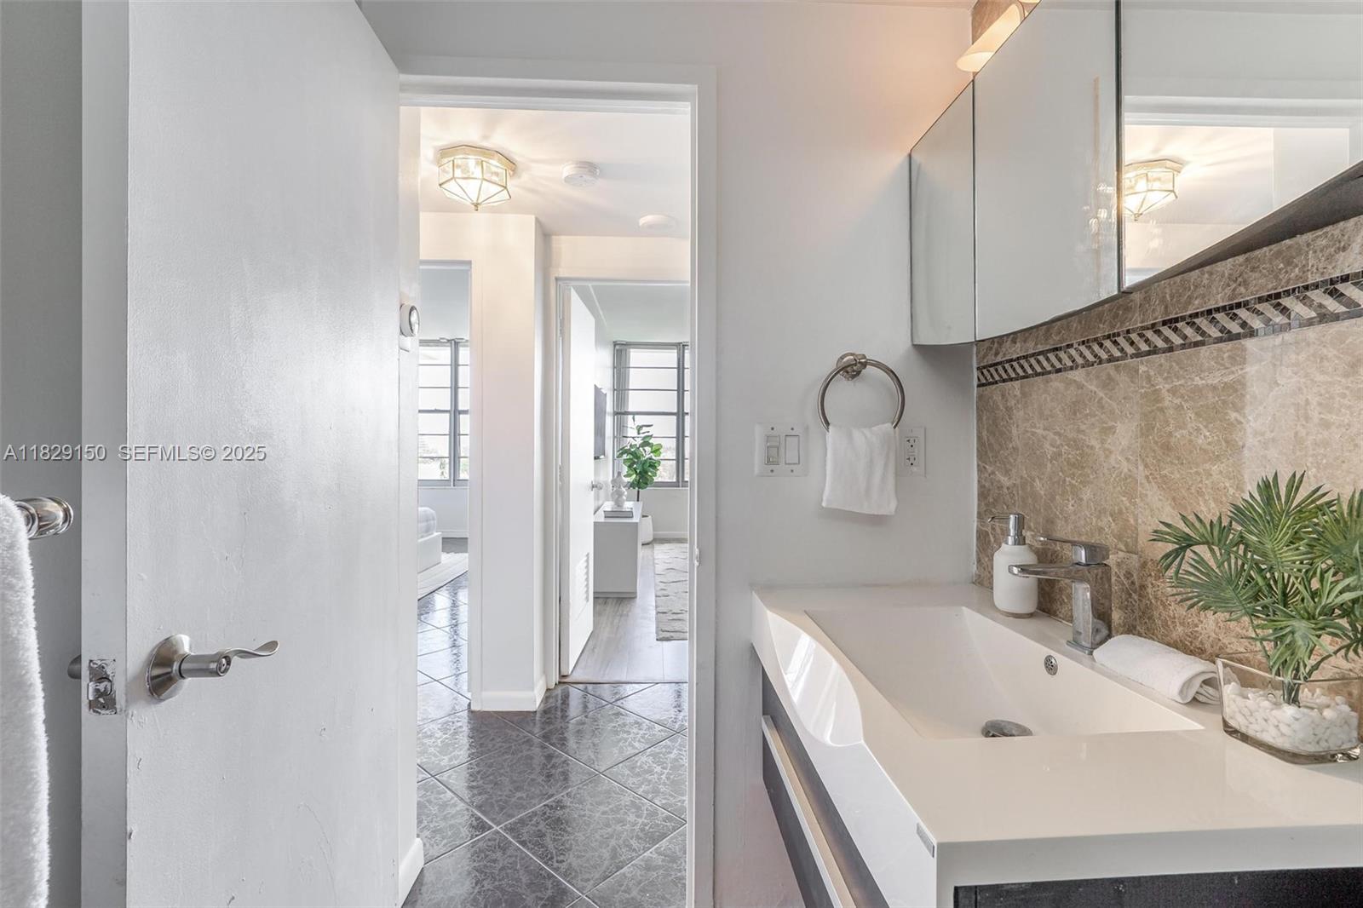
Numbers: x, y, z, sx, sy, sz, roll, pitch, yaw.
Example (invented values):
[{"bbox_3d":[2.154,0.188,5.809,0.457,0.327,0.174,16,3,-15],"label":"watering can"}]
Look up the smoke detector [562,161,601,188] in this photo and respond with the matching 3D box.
[{"bbox_3d":[-0.370,-1.038,2.250,0.138,0.045,0.138,0,0,-3],"label":"smoke detector"}]

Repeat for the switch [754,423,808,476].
[{"bbox_3d":[0.229,-0.007,1.386,0.122,0.119,0.010,0,0,-3],"label":"switch"}]

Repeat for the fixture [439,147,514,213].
[{"bbox_3d":[-0.750,-0.975,2.225,0.265,0.170,0.265,0,0,-3],"label":"fixture"}]

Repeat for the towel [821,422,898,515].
[{"bbox_3d":[0.392,0.033,1.335,0.167,0.207,0.050,0,0,-3],"label":"towel"}]

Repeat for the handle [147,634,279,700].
[{"bbox_3d":[-0.492,0.216,0.654,0.062,0.066,0.141,0,0,-8],"label":"handle"}]

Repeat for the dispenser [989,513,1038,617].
[{"bbox_3d":[0.626,0.209,1.147,0.087,0.190,0.074,0,0,-3],"label":"dispenser"}]

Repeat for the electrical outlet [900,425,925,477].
[{"bbox_3d":[0.534,-0.003,1.404,0.069,0.117,0.009,0,0,-3],"label":"electrical outlet"}]

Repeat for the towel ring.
[{"bbox_3d":[0.396,-0.124,1.362,0.193,0.219,0.080,0,0,-3],"label":"towel ring"}]

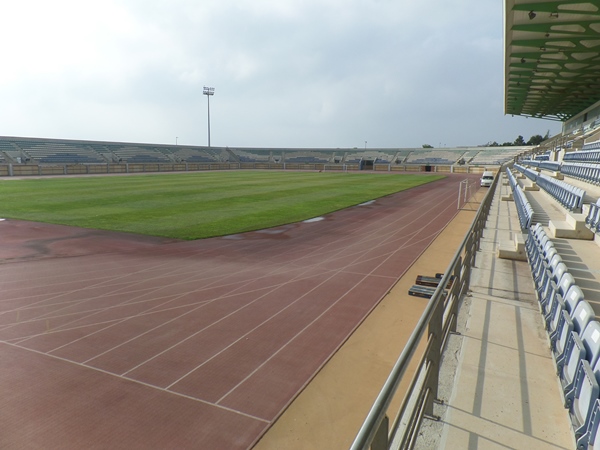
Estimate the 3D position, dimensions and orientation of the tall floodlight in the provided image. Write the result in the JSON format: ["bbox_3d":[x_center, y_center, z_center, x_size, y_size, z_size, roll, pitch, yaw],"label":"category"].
[{"bbox_3d":[-38.820,-41.450,171.260,4.900,34.360,1.600,-4,10,-23],"label":"tall floodlight"}]

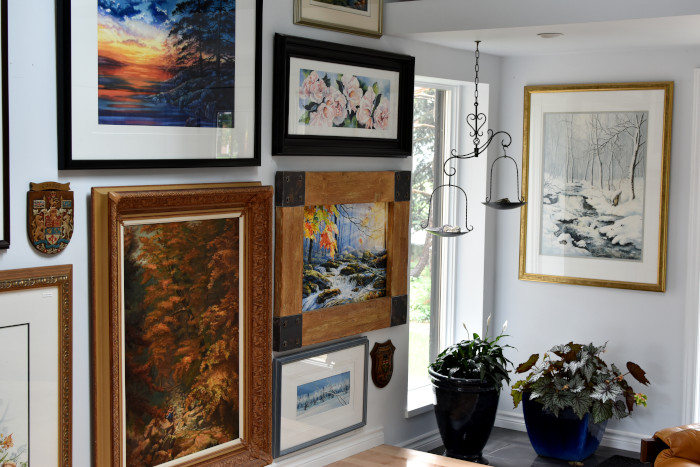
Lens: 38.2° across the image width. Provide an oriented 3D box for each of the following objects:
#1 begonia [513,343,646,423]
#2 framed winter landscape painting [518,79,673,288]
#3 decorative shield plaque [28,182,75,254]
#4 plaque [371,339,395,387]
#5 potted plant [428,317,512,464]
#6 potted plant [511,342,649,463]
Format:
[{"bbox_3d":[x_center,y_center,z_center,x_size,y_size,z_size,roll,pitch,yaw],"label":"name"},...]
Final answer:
[{"bbox_3d":[1.218,0.771,5.380,0.720,0.390,0.570,4,5,36],"label":"begonia"},{"bbox_3d":[1.341,-0.262,5.575,0.854,1.106,0.035,4,5,36],"label":"framed winter landscape painting"},{"bbox_3d":[-1.002,-0.049,3.393,0.022,0.243,0.174,4,5,36],"label":"decorative shield plaque"},{"bbox_3d":[0.165,0.658,5.044,0.022,0.238,0.188,4,5,36],"label":"plaque"},{"bbox_3d":[0.632,0.817,5.332,0.440,0.770,0.440,1,4,0],"label":"potted plant"},{"bbox_3d":[1.216,0.891,5.389,0.720,0.620,0.570,4,5,36],"label":"potted plant"}]

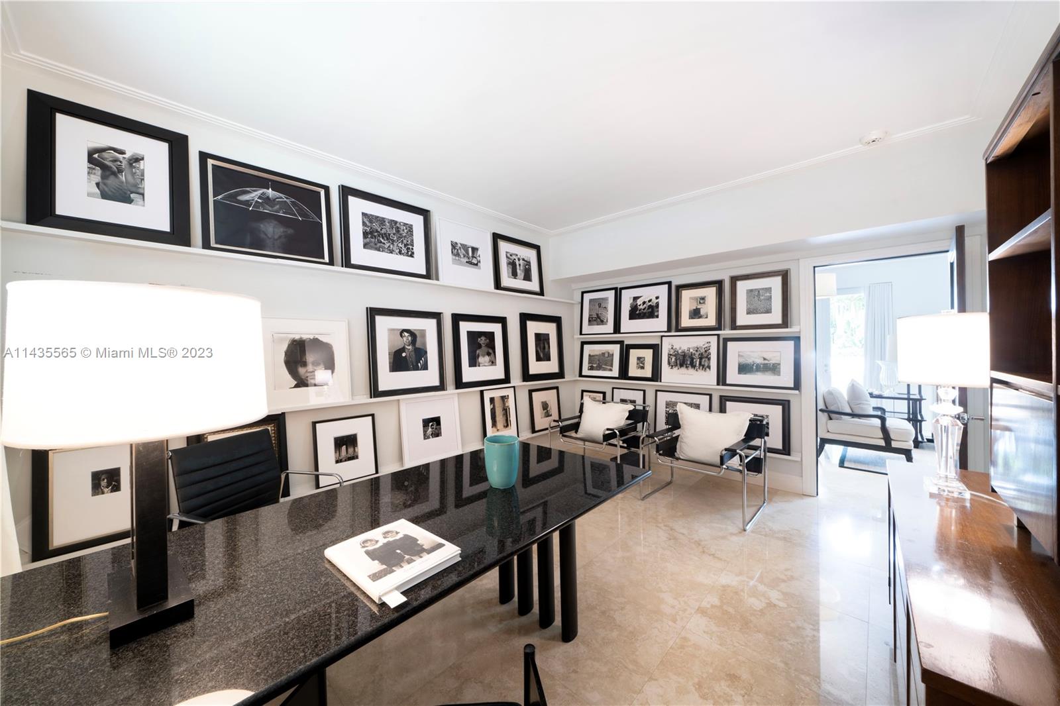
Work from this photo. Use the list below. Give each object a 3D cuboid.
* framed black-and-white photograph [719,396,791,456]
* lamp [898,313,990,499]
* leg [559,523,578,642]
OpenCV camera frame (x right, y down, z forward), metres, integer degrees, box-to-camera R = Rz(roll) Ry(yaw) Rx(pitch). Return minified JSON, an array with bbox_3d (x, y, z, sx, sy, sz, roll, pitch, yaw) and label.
[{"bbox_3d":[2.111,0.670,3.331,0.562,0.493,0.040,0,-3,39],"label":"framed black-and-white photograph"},{"bbox_3d":[1.699,0.198,1.440,0.286,0.730,0.286,-2,1,-44],"label":"lamp"},{"bbox_3d":[0.178,0.958,1.639,0.095,0.720,0.057,-2,1,-44],"label":"leg"}]

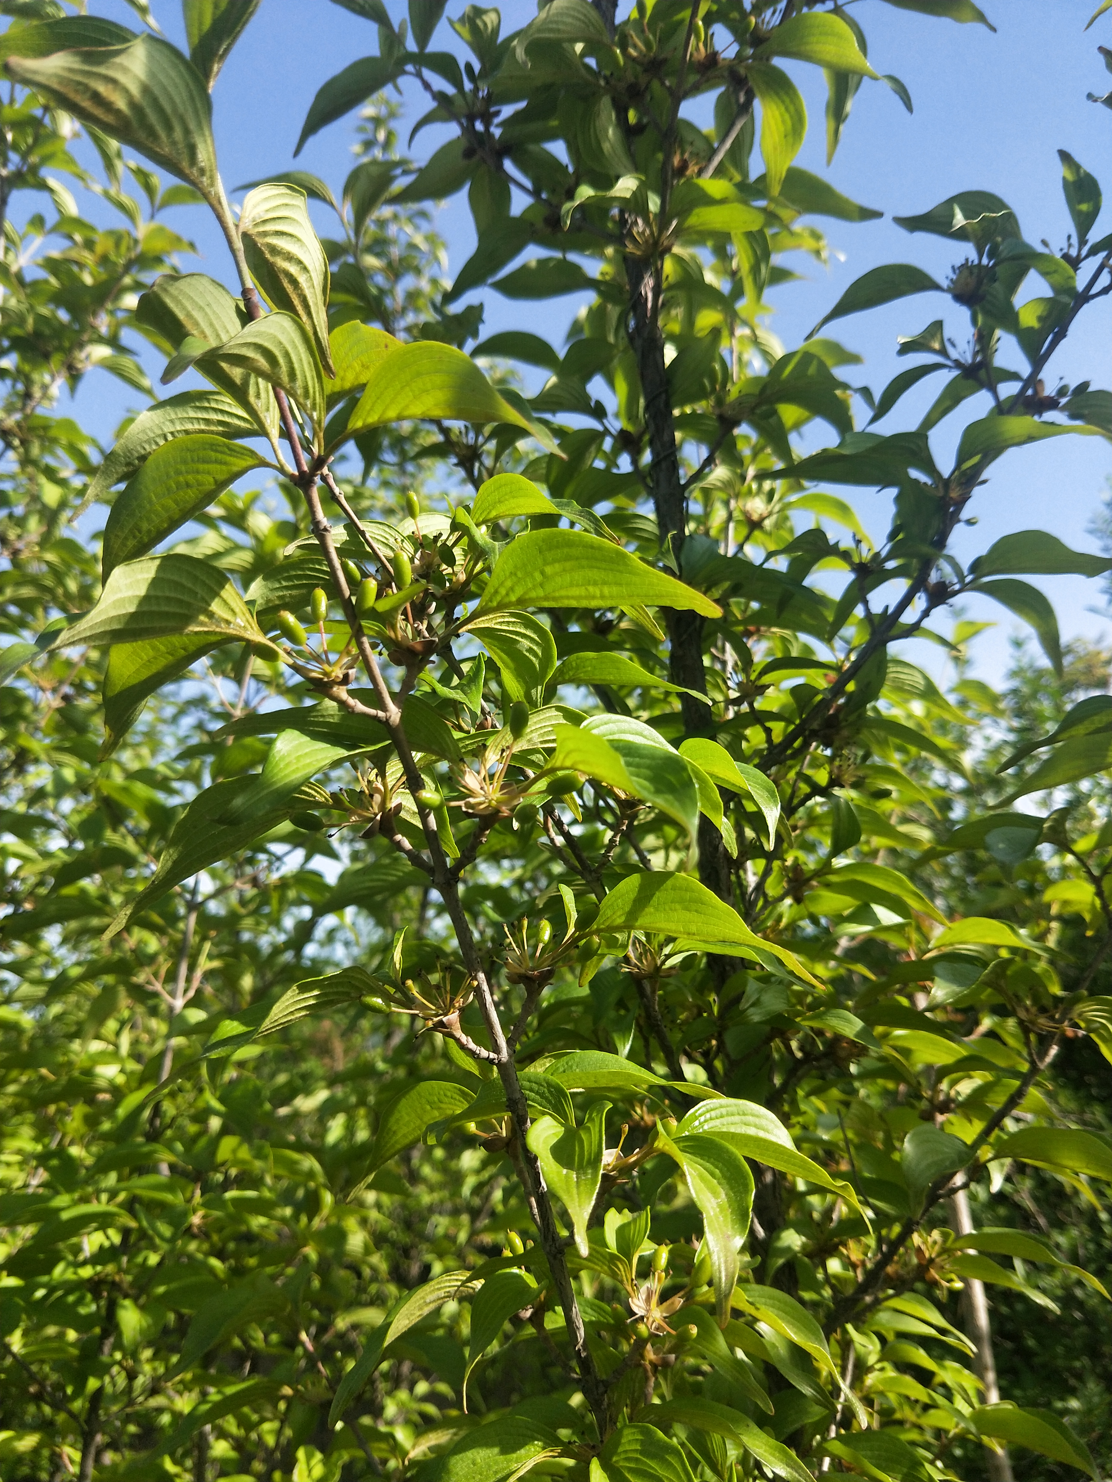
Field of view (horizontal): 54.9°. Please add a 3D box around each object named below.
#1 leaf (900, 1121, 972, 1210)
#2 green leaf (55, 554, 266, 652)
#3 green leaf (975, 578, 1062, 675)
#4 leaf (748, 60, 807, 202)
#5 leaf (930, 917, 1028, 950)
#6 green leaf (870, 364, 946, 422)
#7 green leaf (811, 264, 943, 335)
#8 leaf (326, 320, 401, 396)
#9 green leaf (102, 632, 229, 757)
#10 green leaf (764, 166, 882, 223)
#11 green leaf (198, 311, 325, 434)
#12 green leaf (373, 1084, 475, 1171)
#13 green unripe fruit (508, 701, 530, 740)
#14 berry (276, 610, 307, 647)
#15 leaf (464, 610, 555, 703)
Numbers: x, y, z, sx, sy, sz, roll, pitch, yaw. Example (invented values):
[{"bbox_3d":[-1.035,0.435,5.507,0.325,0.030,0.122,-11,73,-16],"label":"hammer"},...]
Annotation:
[{"bbox_3d":[0.267,0.298,0.750,0.043,0.063,0.020,26,-11,34],"label":"leaf"},{"bbox_3d":[-0.158,-0.056,0.430,0.081,0.037,0.027,-1,6,-8],"label":"green leaf"},{"bbox_3d":[0.297,-0.074,0.690,0.074,0.028,0.028,37,-12,-12],"label":"green leaf"},{"bbox_3d":[0.125,-0.342,0.600,0.034,0.081,0.018,0,-9,-36],"label":"leaf"},{"bbox_3d":[0.251,0.115,0.630,0.063,0.016,0.028,12,11,-6],"label":"leaf"},{"bbox_3d":[0.204,-0.202,0.620,0.076,0.018,0.028,-37,-23,-23],"label":"green leaf"},{"bbox_3d":[0.206,-0.290,0.700,0.088,0.020,0.037,-20,-32,17],"label":"green leaf"},{"bbox_3d":[-0.079,-0.163,0.460,0.052,0.034,0.025,-8,-7,-33],"label":"leaf"},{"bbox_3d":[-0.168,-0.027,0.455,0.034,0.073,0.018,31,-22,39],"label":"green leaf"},{"bbox_3d":[0.164,-0.337,0.660,0.070,0.020,0.029,16,-18,0],"label":"green leaf"},{"bbox_3d":[-0.107,-0.134,0.390,0.036,0.032,0.052,9,-14,47],"label":"green leaf"},{"bbox_3d":[-0.060,0.173,0.480,0.058,0.030,0.026,-31,-12,6],"label":"green leaf"},{"bbox_3d":[-0.014,-0.008,0.400,0.007,0.014,0.007,7,-6,0],"label":"green unripe fruit"},{"bbox_3d":[-0.096,-0.041,0.390,0.007,0.015,0.007,-37,7,0],"label":"berry"},{"bbox_3d":[-0.018,-0.035,0.445,0.046,0.025,0.032,48,-19,-21],"label":"leaf"}]

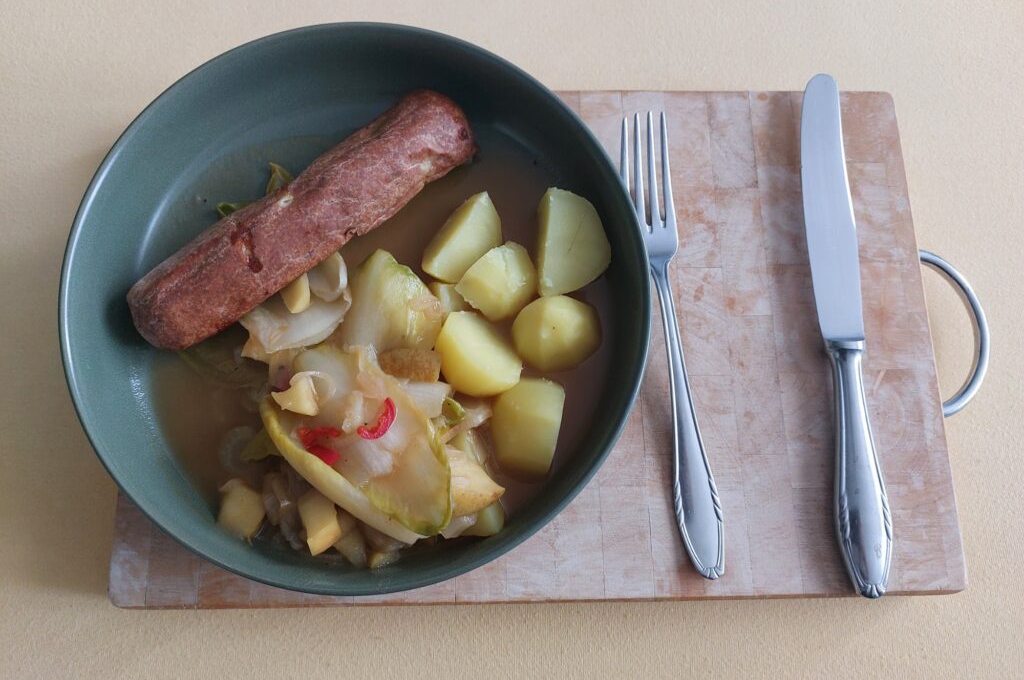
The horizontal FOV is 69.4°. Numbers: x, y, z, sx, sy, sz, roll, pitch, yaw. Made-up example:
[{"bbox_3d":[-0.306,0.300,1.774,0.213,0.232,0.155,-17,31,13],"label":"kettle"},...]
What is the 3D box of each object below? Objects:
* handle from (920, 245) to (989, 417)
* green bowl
[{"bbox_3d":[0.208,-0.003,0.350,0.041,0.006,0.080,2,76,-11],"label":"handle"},{"bbox_3d":[-0.057,-0.015,0.301,0.220,0.053,0.220,0,77,-2],"label":"green bowl"}]

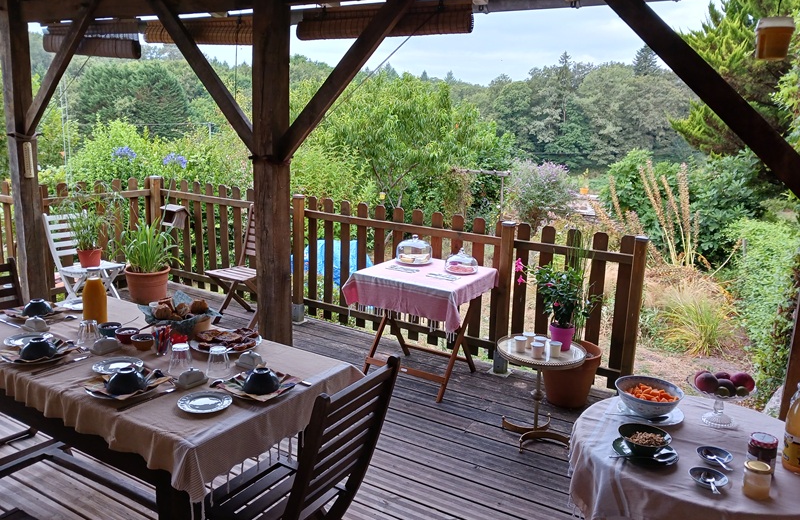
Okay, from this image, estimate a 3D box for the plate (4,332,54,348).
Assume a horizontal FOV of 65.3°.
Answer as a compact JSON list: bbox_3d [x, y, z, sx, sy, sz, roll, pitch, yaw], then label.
[{"bbox_3d":[-1.510,0.335,2.548,0.177,0.020,0.177,2,12,0],"label":"plate"}]

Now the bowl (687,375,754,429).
[{"bbox_3d":[1.061,0.476,2.069,0.205,0.123,0.205,9,12,28],"label":"bowl"}]

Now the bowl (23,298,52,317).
[{"bbox_3d":[-1.640,0.210,2.824,0.124,0.059,0.124,-4,13,-30],"label":"bowl"}]

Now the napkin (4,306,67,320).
[{"bbox_3d":[-1.635,0.240,2.803,0.205,0.022,0.205,9,13,30],"label":"napkin"}]

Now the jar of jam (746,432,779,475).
[{"bbox_3d":[1.013,0.546,1.749,0.070,0.103,0.070,6,11,17],"label":"jar of jam"}]

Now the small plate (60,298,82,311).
[{"bbox_3d":[-1.543,0.213,2.999,0.172,0.020,0.172,-3,12,-27],"label":"small plate"}]

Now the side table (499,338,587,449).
[{"bbox_3d":[0.759,0.741,3.440,0.472,0.540,0.472,2,12,0],"label":"side table"}]

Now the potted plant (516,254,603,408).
[{"bbox_3d":[0.977,0.458,3.834,0.490,0.950,0.460,2,12,0],"label":"potted plant"}]

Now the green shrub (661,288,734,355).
[{"bbox_3d":[2.751,0.567,5.750,0.680,0.600,0.660,8,12,26],"label":"green shrub"}]

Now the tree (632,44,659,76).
[{"bbox_3d":[54.183,-37.356,140.000,7.500,22.000,7.500,6,12,20],"label":"tree"}]

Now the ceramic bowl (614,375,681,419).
[{"bbox_3d":[0.835,0.472,2.102,0.219,0.087,0.219,2,12,0],"label":"ceramic bowl"}]

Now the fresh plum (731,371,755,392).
[{"bbox_3d":[1.129,0.402,2.055,0.069,0.066,0.069,2,12,0],"label":"fresh plum"}]

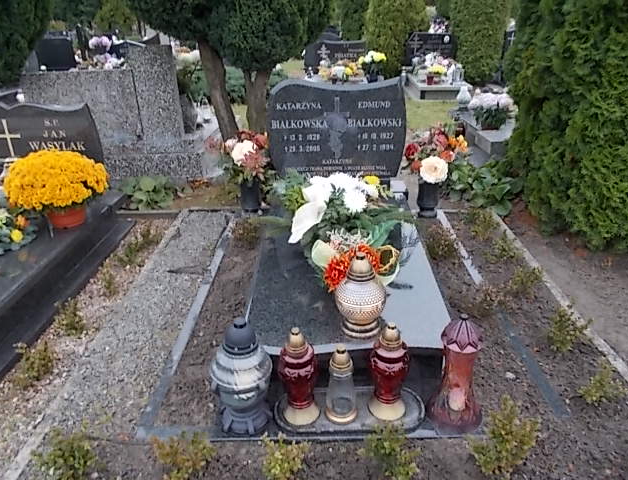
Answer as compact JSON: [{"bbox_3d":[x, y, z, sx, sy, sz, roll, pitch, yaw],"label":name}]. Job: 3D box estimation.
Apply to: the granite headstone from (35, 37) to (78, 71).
[{"bbox_3d":[-3.621,-2.613,6.734,0.580,0.550,0.180,0,26,0],"label":"granite headstone"}]

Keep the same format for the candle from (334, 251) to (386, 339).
[{"bbox_3d":[0.171,0.178,1.666,0.187,0.294,0.187,0,25,0],"label":"candle"}]

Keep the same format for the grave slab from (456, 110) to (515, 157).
[{"bbox_3d":[1.860,-1.107,4.818,0.780,0.220,1.450,0,26,0],"label":"grave slab"}]

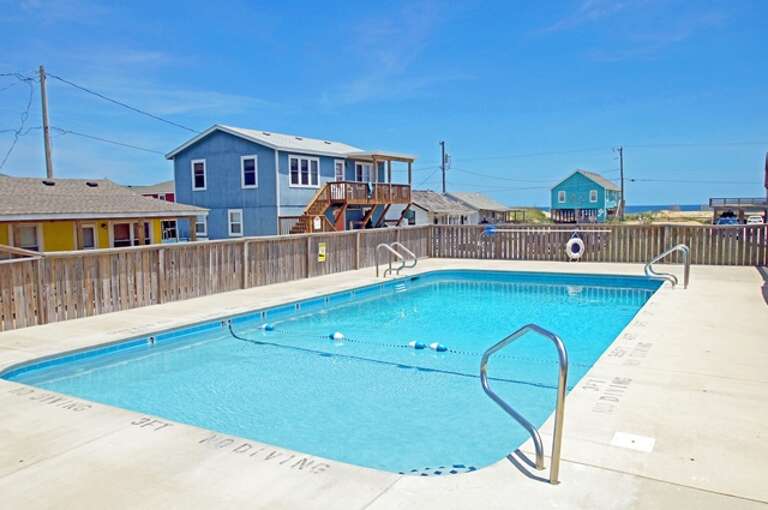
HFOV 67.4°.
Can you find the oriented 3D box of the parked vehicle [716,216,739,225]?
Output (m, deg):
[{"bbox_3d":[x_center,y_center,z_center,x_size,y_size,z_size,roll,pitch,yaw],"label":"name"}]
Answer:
[{"bbox_3d":[33.788,-3.034,56.719,1.820,1.480,4.500,2,5,29],"label":"parked vehicle"}]

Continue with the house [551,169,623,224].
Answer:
[{"bbox_3d":[29.240,-8.296,82.368,7.088,7.106,13.875,2,5,29],"label":"house"}]

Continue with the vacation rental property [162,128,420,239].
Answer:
[{"bbox_3d":[-4.710,-3.575,32.635,9.112,6.439,10.854,2,5,29],"label":"vacation rental property"}]

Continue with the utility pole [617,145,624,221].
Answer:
[{"bbox_3d":[32.386,-9.650,78.517,0.550,10.331,0.400,2,5,29],"label":"utility pole"}]

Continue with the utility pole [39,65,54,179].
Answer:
[{"bbox_3d":[-17.884,-5.015,30.676,0.330,10.002,0.320,2,5,29],"label":"utility pole"}]

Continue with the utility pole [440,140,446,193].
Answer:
[{"bbox_3d":[7.450,-8.667,70.541,0.550,10.370,0.420,2,5,29],"label":"utility pole"}]

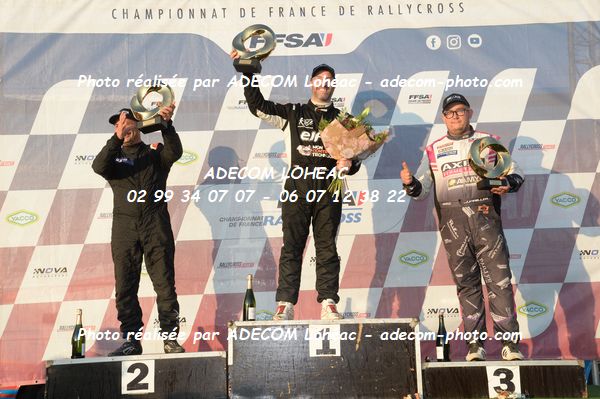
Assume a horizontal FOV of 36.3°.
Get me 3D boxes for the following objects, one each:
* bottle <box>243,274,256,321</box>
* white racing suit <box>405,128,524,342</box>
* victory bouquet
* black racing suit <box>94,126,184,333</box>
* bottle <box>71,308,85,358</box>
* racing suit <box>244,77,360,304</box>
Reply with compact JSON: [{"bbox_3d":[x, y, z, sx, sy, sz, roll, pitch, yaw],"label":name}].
[{"bbox_3d":[-0.330,0.647,6.020,0.087,0.313,0.087,0,-10,0],"label":"bottle"},{"bbox_3d":[1.113,0.228,6.203,0.787,1.462,0.420,-4,-11,12],"label":"white racing suit"},{"bbox_3d":[0.358,-0.329,6.020,0.440,0.540,0.320,14,-3,-7],"label":"victory bouquet"},{"bbox_3d":[-1.101,0.187,6.203,0.610,1.467,0.400,-3,-11,8],"label":"black racing suit"},{"bbox_3d":[-1.445,0.876,5.970,0.088,0.320,0.088,-2,-11,0],"label":"bottle"},{"bbox_3d":[0.017,-0.080,6.284,0.795,1.595,0.430,-2,-11,-2],"label":"racing suit"}]

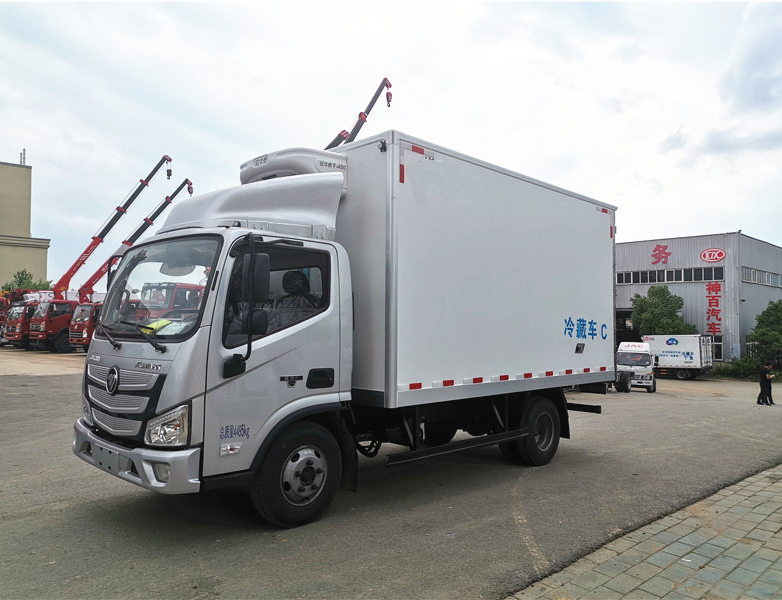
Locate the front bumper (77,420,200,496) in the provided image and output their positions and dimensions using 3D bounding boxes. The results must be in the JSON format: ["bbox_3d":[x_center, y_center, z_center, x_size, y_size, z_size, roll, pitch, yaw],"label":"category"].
[{"bbox_3d":[-2.023,1.131,4.487,2.000,0.310,0.290,-2,-4,45],"label":"front bumper"}]

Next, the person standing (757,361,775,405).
[{"bbox_3d":[14.665,3.277,23.500,0.480,1.710,0.500,-1,-3,29],"label":"person standing"}]

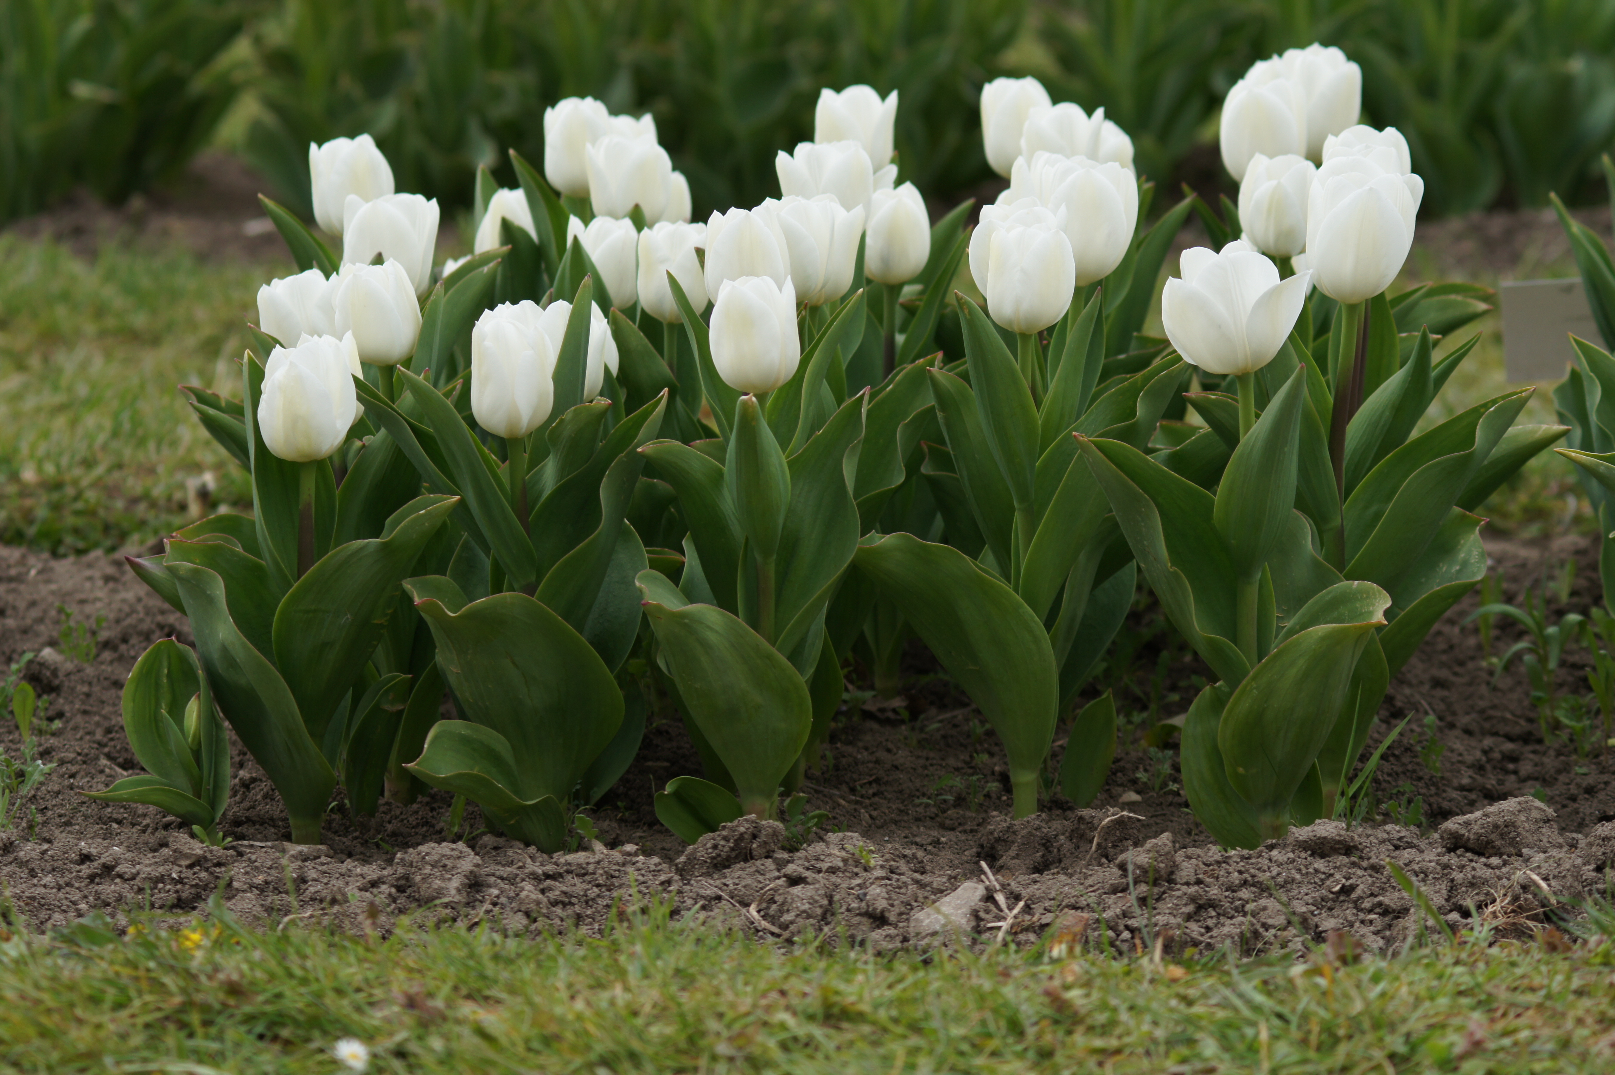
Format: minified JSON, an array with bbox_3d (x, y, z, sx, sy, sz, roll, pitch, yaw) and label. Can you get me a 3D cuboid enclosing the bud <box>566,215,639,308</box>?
[{"bbox_3d":[-0.139,-0.185,4.520,0.051,0.061,0.050,0,10,0],"label":"bud"}]

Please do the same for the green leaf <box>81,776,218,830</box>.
[{"bbox_3d":[-0.379,0.153,3.876,0.079,0.030,0.035,0,13,0],"label":"green leaf"}]

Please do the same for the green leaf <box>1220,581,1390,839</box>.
[{"bbox_3d":[0.305,0.107,4.130,0.105,0.157,0.060,0,10,0],"label":"green leaf"}]

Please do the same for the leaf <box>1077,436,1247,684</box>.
[{"bbox_3d":[0.216,0.014,4.040,0.064,0.176,0.055,-33,10,-14],"label":"leaf"}]

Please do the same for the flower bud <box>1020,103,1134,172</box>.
[{"bbox_3d":[0.193,-0.280,4.920,0.076,0.072,0.065,0,10,0],"label":"flower bud"}]

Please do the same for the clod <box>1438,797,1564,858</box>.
[{"bbox_3d":[0.411,0.171,3.980,0.074,0.032,0.055,0,16,0],"label":"clod"}]

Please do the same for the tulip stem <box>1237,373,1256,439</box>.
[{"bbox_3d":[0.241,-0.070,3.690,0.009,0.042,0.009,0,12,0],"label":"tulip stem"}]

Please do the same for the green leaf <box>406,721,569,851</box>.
[{"bbox_3d":[-0.183,0.142,3.843,0.093,0.074,0.060,0,13,0],"label":"green leaf"}]

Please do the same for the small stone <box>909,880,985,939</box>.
[{"bbox_3d":[0.077,0.206,3.729,0.042,0.028,0.032,0,13,0],"label":"small stone"}]

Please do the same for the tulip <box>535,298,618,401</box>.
[{"bbox_3d":[-0.137,-0.109,3.970,0.052,0.066,0.052,0,16,0],"label":"tulip"}]

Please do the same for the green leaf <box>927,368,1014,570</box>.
[{"bbox_3d":[0.098,-0.038,3.980,0.052,0.126,0.045,0,16,0],"label":"green leaf"}]

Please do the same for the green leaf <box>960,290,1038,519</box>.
[{"bbox_3d":[0.106,-0.073,3.740,0.036,0.120,0.035,-8,12,2],"label":"green leaf"}]

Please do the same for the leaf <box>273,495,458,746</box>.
[{"bbox_3d":[-0.259,0.049,3.940,0.108,0.150,0.060,0,16,0],"label":"leaf"}]

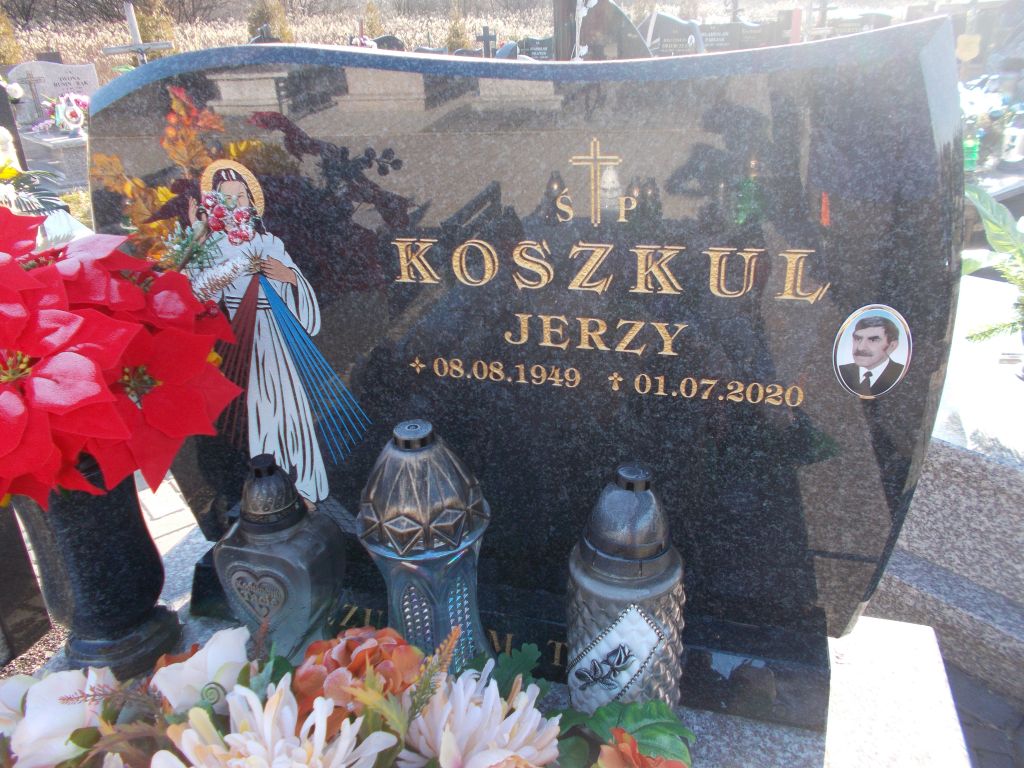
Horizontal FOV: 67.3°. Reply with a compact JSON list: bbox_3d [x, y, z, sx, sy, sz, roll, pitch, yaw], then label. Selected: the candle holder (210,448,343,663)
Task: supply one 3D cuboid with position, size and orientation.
[{"bbox_3d":[-0.241,0.204,0.818,0.122,0.286,0.084,3,25,12],"label":"candle holder"}]

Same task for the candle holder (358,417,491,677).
[{"bbox_3d":[-0.077,0.196,0.744,0.125,0.347,0.125,5,26,16],"label":"candle holder"}]

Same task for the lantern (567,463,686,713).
[{"bbox_3d":[0.106,0.218,0.701,0.111,0.325,0.111,12,29,30],"label":"lantern"}]

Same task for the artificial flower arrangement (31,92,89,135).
[{"bbox_3d":[-4.015,-2.427,6.900,0.520,0.380,0.340,-20,30,-32],"label":"artificial flower arrangement"}]

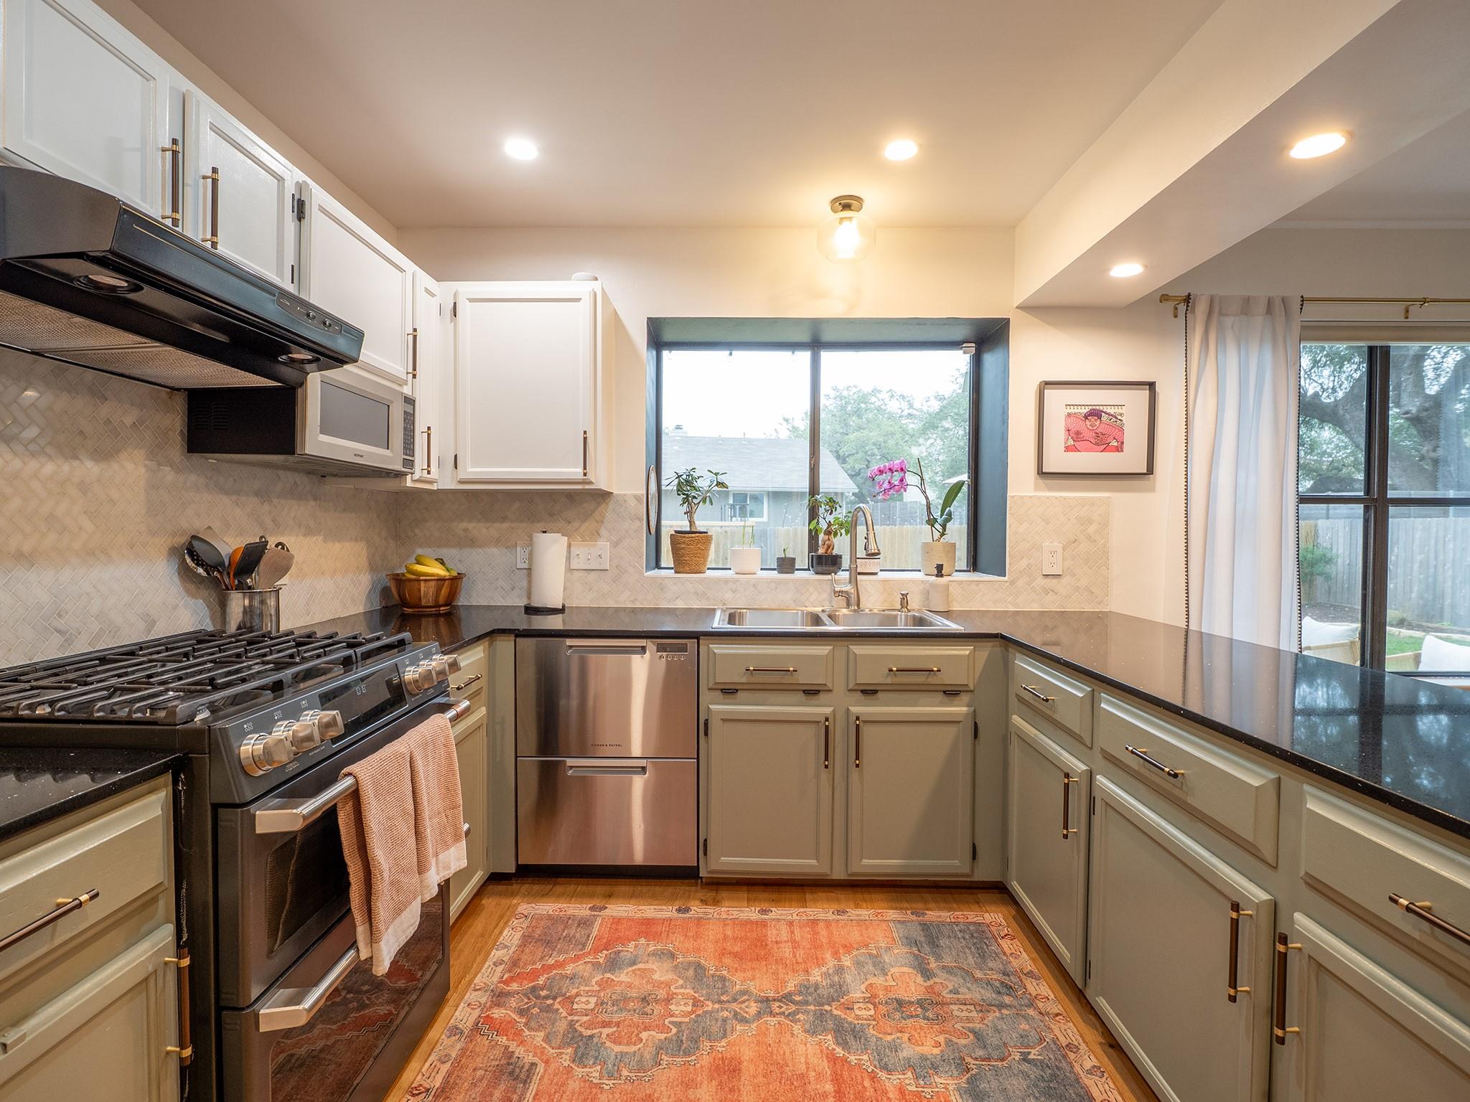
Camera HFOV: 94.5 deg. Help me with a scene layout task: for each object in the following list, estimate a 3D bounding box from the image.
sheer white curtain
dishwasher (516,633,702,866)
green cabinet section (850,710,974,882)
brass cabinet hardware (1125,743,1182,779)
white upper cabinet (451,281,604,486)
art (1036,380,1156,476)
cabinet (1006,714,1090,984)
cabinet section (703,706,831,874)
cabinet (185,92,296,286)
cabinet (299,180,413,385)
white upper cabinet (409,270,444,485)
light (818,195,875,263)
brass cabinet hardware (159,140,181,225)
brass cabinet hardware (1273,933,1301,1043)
[{"bbox_3d":[2.035,0.059,2.752,0.470,2.165,0.100,0,2,0],"label":"sheer white curtain"},{"bbox_3d":[-0.422,0.677,2.529,0.598,0.805,0.575,0,2,0],"label":"dishwasher"},{"bbox_3d":[0.570,0.779,2.204,0.410,0.552,0.049,0,2,1],"label":"green cabinet section"},{"bbox_3d":[0.846,0.422,1.367,0.034,0.015,0.168,0,2,0],"label":"brass cabinet hardware"},{"bbox_3d":[-0.774,-0.617,2.661,0.575,0.760,0.341,0,2,0],"label":"white upper cabinet"},{"bbox_3d":[1.489,-0.506,2.807,0.494,0.389,0.030,0,2,0],"label":"art"},{"bbox_3d":[1.157,0.797,1.911,0.578,0.585,0.500,0,2,0],"label":"cabinet"},{"bbox_3d":[0.115,0.777,2.209,0.408,0.555,0.049,0,2,1],"label":"cabinet section"},{"bbox_3d":[-1.240,-0.759,1.498,0.330,0.335,0.350,0,2,0],"label":"cabinet"},{"bbox_3d":[-1.238,-0.737,1.964,0.330,0.410,0.560,0,2,0],"label":"cabinet"},{"bbox_3d":[-1.237,-0.593,2.359,0.330,0.725,0.210,0,2,0],"label":"white upper cabinet"},{"bbox_3d":[0.429,-1.225,2.606,0.225,0.213,0.225,0,2,0],"label":"light"},{"bbox_3d":[-1.064,-0.694,1.278,0.034,0.166,0.014,0,2,0],"label":"brass cabinet hardware"},{"bbox_3d":[0.843,0.664,1.034,0.034,0.168,0.014,0,2,0],"label":"brass cabinet hardware"}]

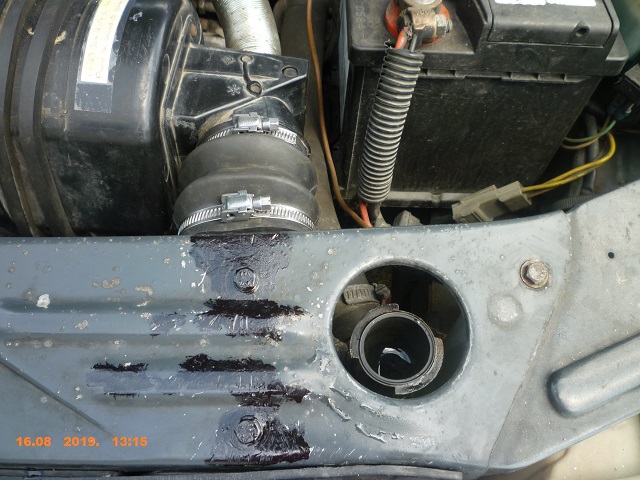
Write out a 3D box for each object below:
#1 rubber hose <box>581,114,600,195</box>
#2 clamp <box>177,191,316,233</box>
[{"bbox_3d":[0.248,-0.078,0.490,0.014,0.011,0.073,3,88,0],"label":"rubber hose"},{"bbox_3d":[-0.044,0.002,0.357,0.094,0.102,0.015,1,63,-2],"label":"clamp"}]

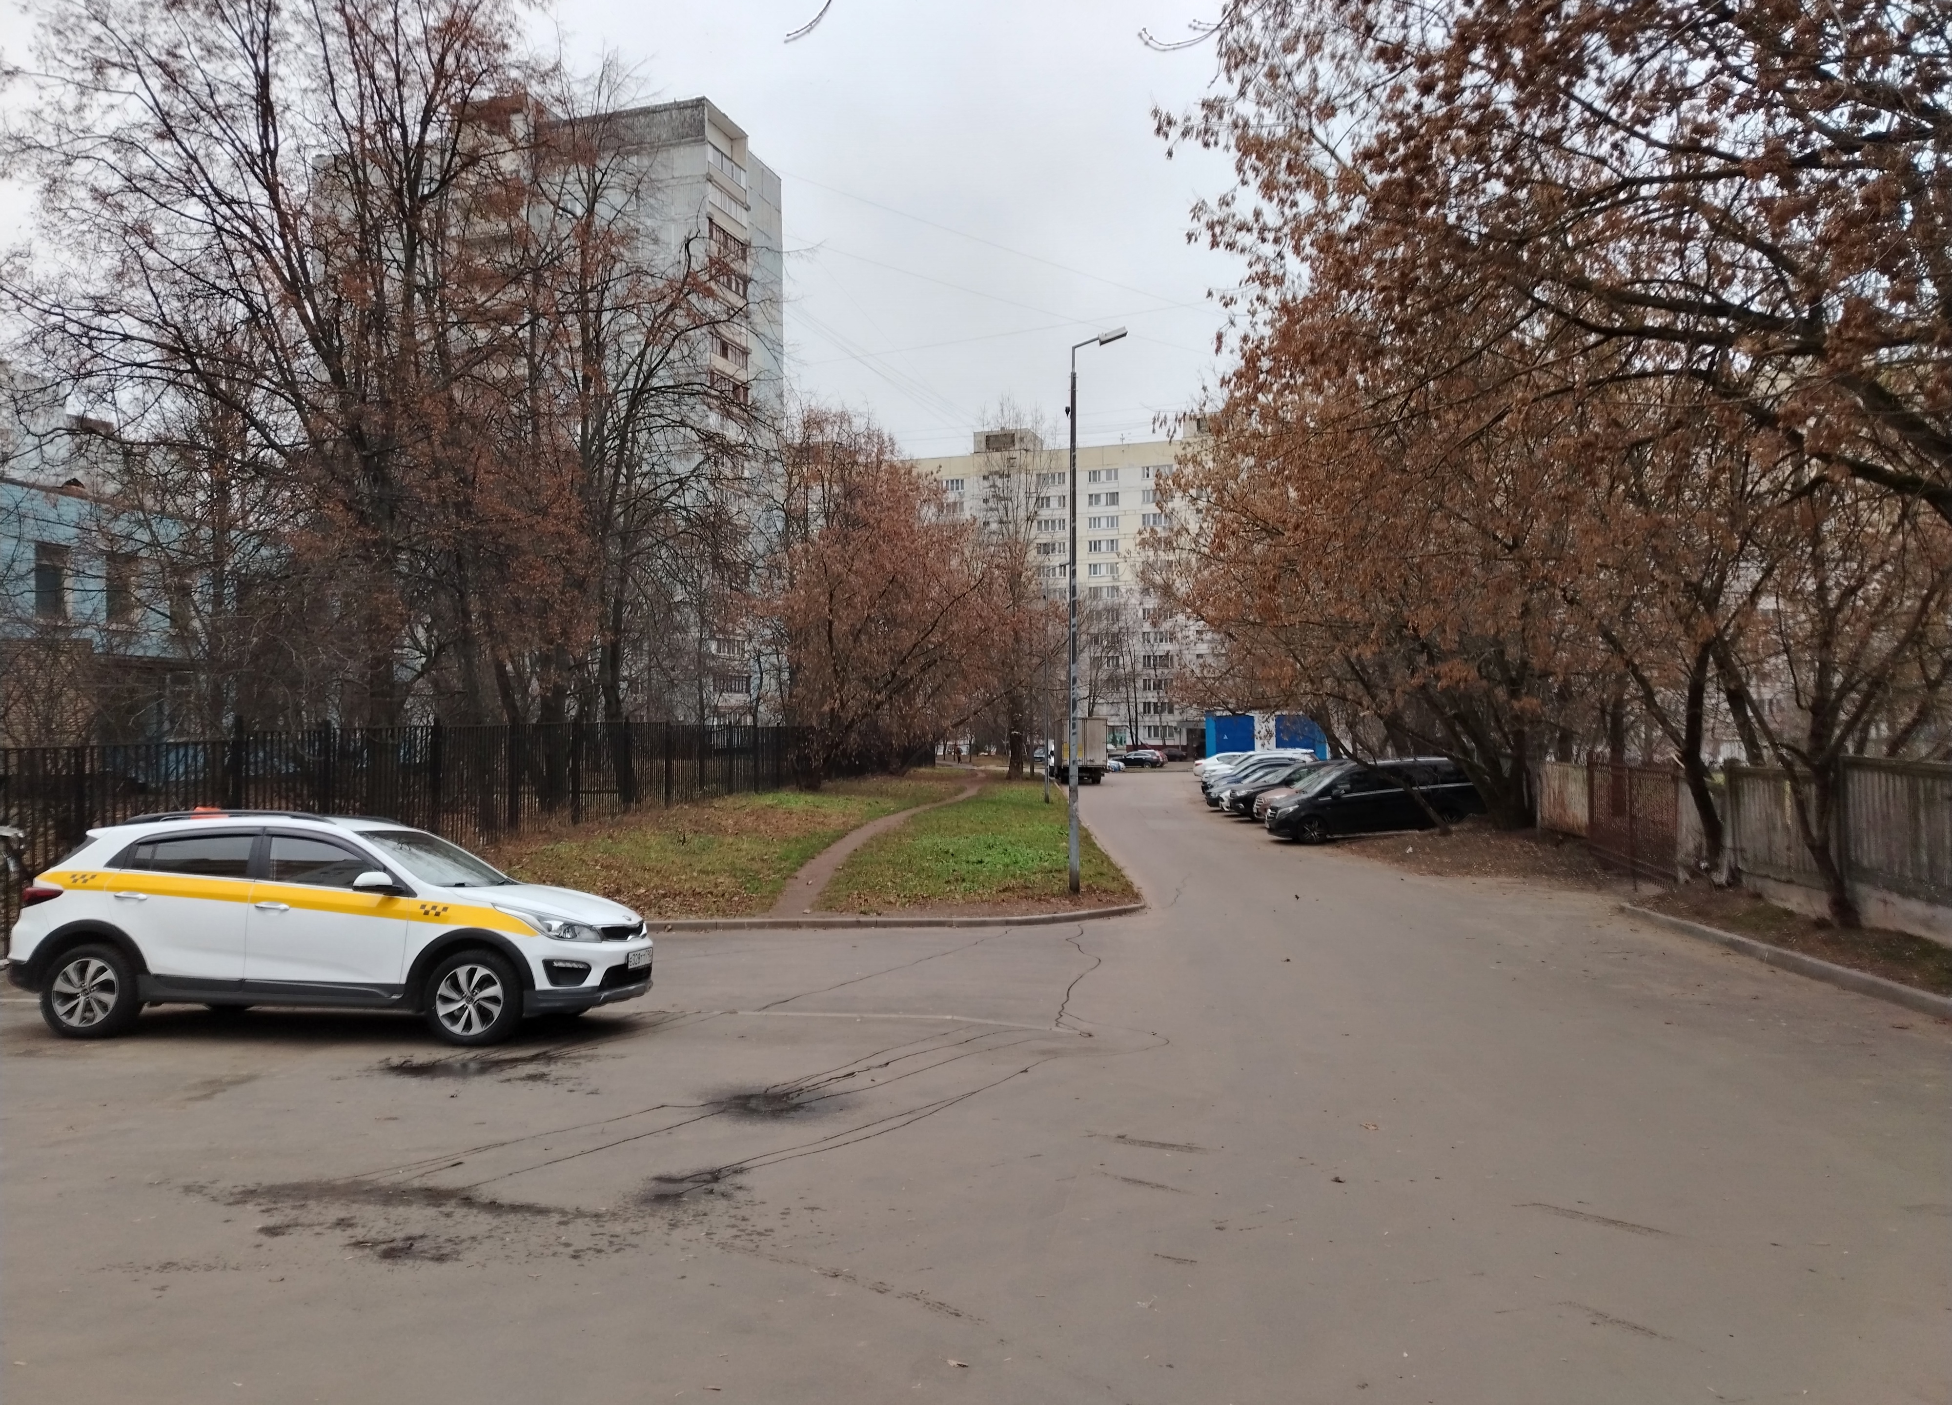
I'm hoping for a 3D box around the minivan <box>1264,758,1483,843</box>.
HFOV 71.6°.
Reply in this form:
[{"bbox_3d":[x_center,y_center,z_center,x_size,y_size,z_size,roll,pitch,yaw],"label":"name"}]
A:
[{"bbox_3d":[9.560,2.280,32.600,5.200,1.920,1.950,-4,-2,1],"label":"minivan"}]

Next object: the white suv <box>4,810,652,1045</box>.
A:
[{"bbox_3d":[-4.450,1.530,9.660,4.240,1.530,1.750,0,-4,4],"label":"white suv"}]

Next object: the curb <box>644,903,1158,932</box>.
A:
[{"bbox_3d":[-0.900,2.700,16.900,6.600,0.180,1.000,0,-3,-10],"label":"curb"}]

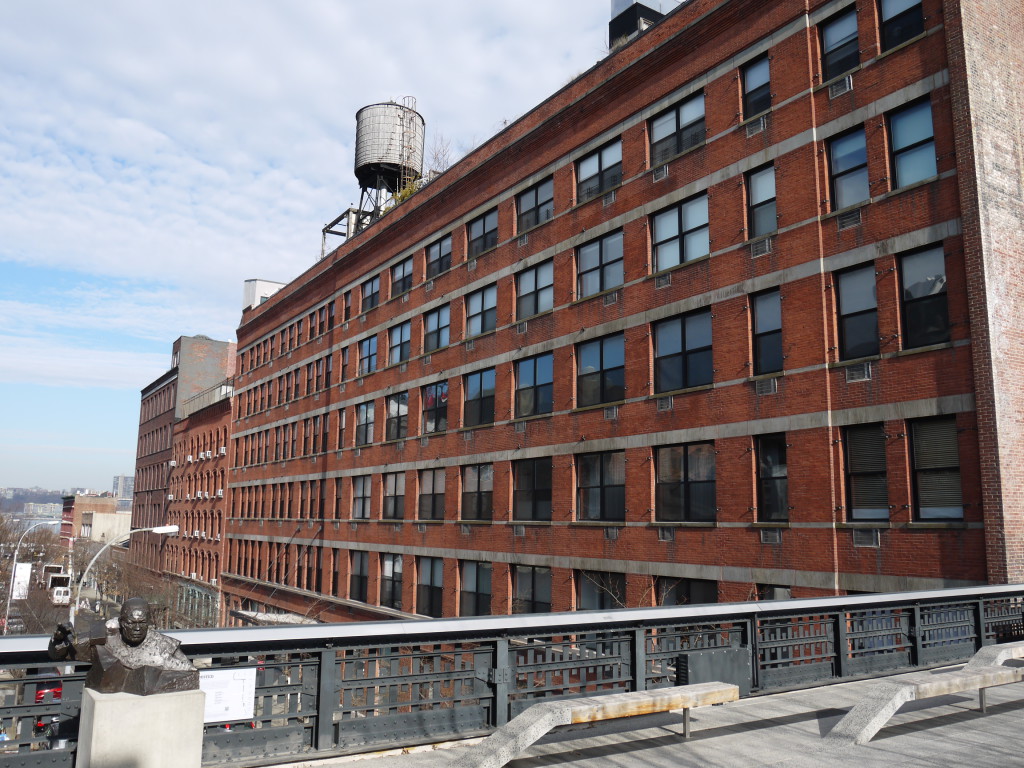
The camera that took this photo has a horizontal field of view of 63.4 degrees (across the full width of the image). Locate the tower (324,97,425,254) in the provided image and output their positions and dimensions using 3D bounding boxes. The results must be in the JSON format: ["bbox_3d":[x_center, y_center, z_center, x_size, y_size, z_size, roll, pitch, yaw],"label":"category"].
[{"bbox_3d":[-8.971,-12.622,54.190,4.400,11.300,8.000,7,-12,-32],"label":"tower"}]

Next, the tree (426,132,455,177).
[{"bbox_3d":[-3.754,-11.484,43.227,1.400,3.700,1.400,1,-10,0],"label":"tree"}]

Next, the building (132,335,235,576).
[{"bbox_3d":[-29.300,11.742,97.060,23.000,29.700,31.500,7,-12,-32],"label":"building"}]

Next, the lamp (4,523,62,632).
[{"bbox_3d":[-34.329,14.677,58.942,2.800,9.700,0.400,7,-12,-32],"label":"lamp"}]

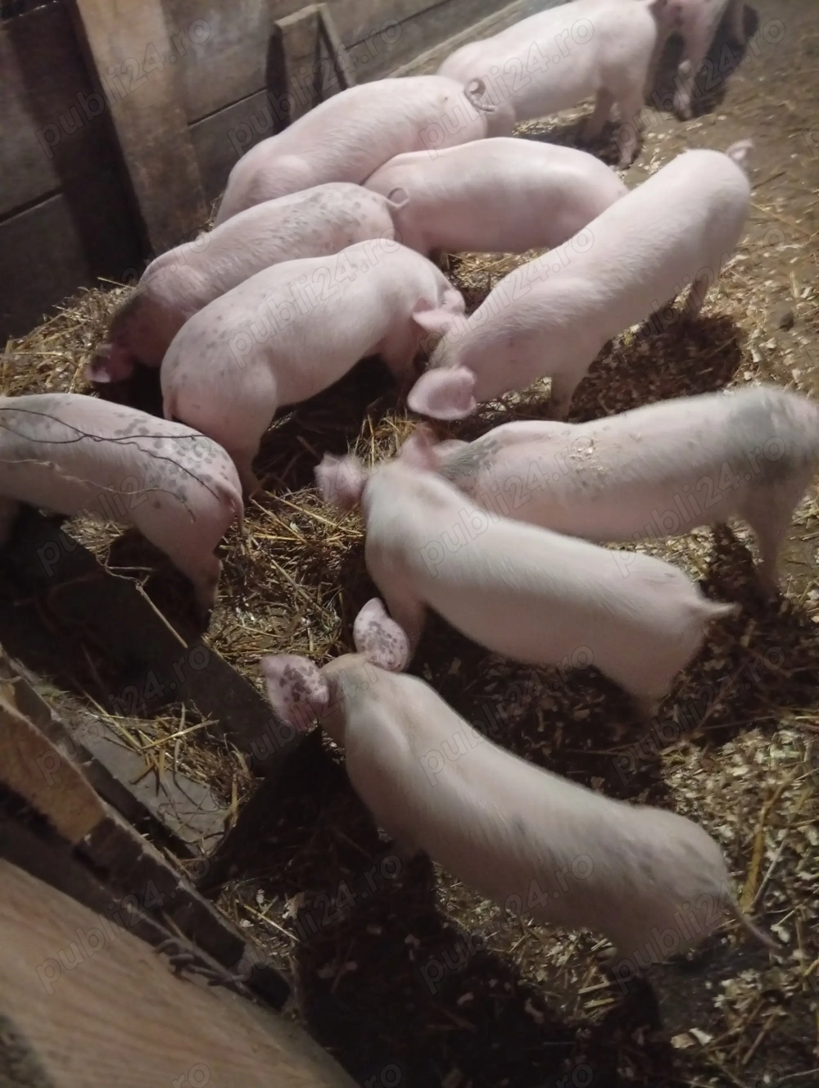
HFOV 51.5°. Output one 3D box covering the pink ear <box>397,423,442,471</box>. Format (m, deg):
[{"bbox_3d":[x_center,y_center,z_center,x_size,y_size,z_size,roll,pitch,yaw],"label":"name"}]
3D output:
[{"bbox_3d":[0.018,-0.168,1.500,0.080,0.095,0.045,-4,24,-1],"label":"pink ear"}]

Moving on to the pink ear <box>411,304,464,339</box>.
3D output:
[{"bbox_3d":[0.058,-0.467,1.780,0.110,0.040,0.085,-2,50,3],"label":"pink ear"}]

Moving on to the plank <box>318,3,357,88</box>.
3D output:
[{"bbox_3d":[-0.230,-1.623,2.820,0.045,0.360,0.040,24,70,30],"label":"plank"}]

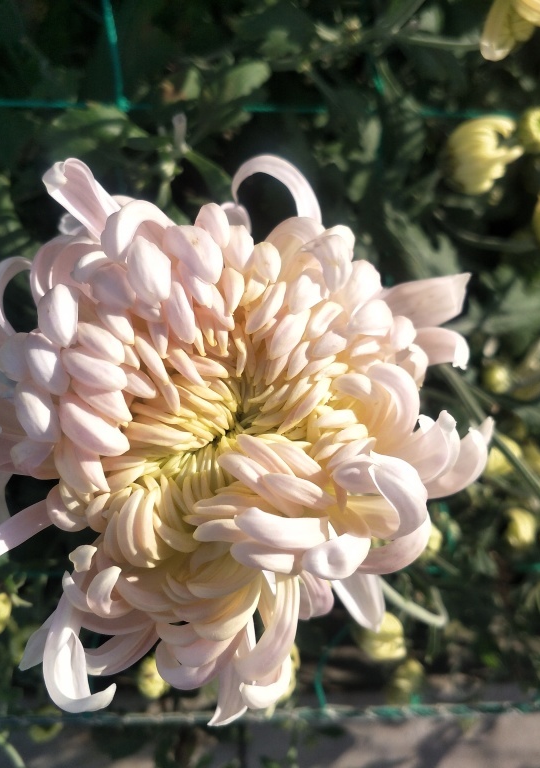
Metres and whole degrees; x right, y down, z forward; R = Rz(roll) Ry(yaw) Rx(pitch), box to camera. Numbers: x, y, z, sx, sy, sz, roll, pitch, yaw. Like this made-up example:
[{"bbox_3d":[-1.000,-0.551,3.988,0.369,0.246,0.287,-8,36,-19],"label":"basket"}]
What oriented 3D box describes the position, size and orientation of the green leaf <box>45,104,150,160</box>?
[{"bbox_3d":[-0.088,-0.128,0.360,0.053,0.012,0.034,-4,60,-2],"label":"green leaf"}]

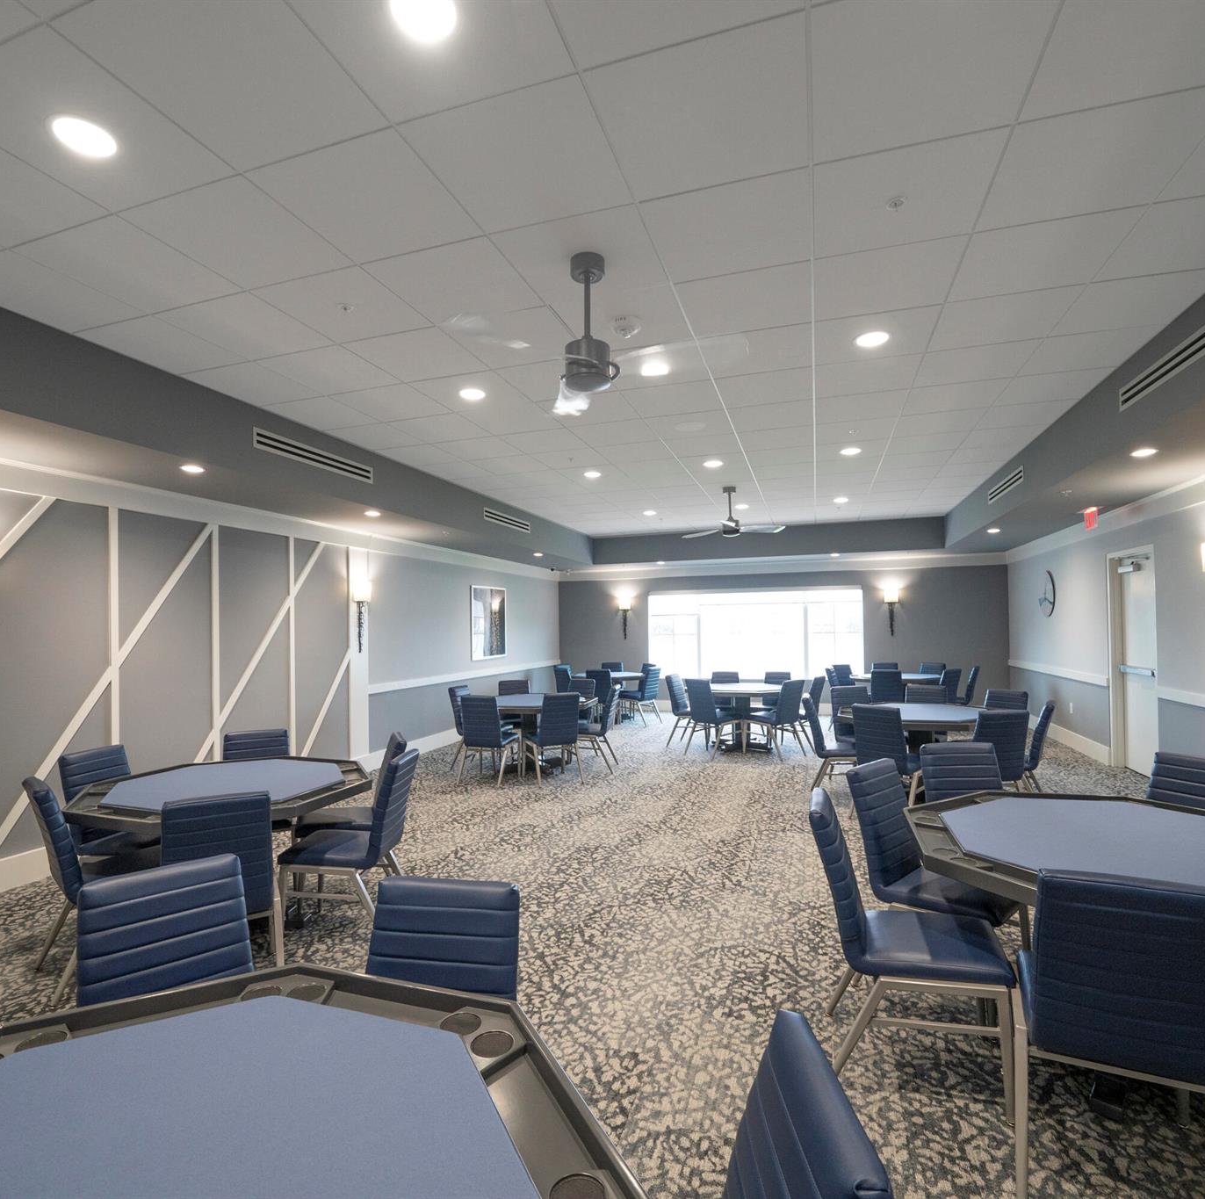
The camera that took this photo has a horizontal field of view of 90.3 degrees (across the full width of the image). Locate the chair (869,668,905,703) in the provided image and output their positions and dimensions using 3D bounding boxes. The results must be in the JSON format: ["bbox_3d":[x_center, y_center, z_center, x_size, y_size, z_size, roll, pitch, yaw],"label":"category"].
[{"bbox_3d":[3.769,1.375,7.996,0.445,0.860,0.550,-1,-2,20],"label":"chair"}]

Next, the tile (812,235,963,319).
[{"bbox_3d":[1.297,-1.471,2.774,0.600,0.020,0.600,-1,-3,18],"label":"tile"}]

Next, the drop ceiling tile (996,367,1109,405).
[{"bbox_3d":[3.004,-1.427,4.014,0.582,0.025,0.580,-2,-2,20],"label":"drop ceiling tile"}]

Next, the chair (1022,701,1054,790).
[{"bbox_3d":[3.278,1.250,4.775,0.560,0.875,0.430,-2,-2,32],"label":"chair"}]

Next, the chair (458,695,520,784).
[{"bbox_3d":[-1.119,1.356,5.931,0.445,0.860,0.550,-1,-2,22],"label":"chair"}]

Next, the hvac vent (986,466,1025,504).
[{"bbox_3d":[4.175,-1.167,6.218,0.040,0.145,1.200,-1,-2,19],"label":"hvac vent"}]

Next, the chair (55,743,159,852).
[{"bbox_3d":[-2.486,1.256,3.153,0.600,0.880,0.390,-1,-2,17],"label":"chair"}]

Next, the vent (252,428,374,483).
[{"bbox_3d":[-2.230,-1.109,4.737,0.030,0.140,1.200,-1,-2,20],"label":"vent"}]

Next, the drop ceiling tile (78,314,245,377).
[{"bbox_3d":[-2.412,-1.403,3.323,0.600,0.020,0.600,-1,-3,18],"label":"drop ceiling tile"}]

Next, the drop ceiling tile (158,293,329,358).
[{"bbox_3d":[-1.850,-1.415,3.150,0.620,0.020,0.590,-1,-2,20],"label":"drop ceiling tile"}]

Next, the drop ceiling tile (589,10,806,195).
[{"bbox_3d":[0.327,-1.530,1.925,0.605,0.020,0.605,-1,-2,19],"label":"drop ceiling tile"}]

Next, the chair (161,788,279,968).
[{"bbox_3d":[-1.570,1.227,2.582,0.395,0.880,0.600,1,-2,-20],"label":"chair"}]

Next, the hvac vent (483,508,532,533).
[{"bbox_3d":[-1.195,-0.995,7.690,0.040,0.145,1.220,-1,-2,19],"label":"hvac vent"}]

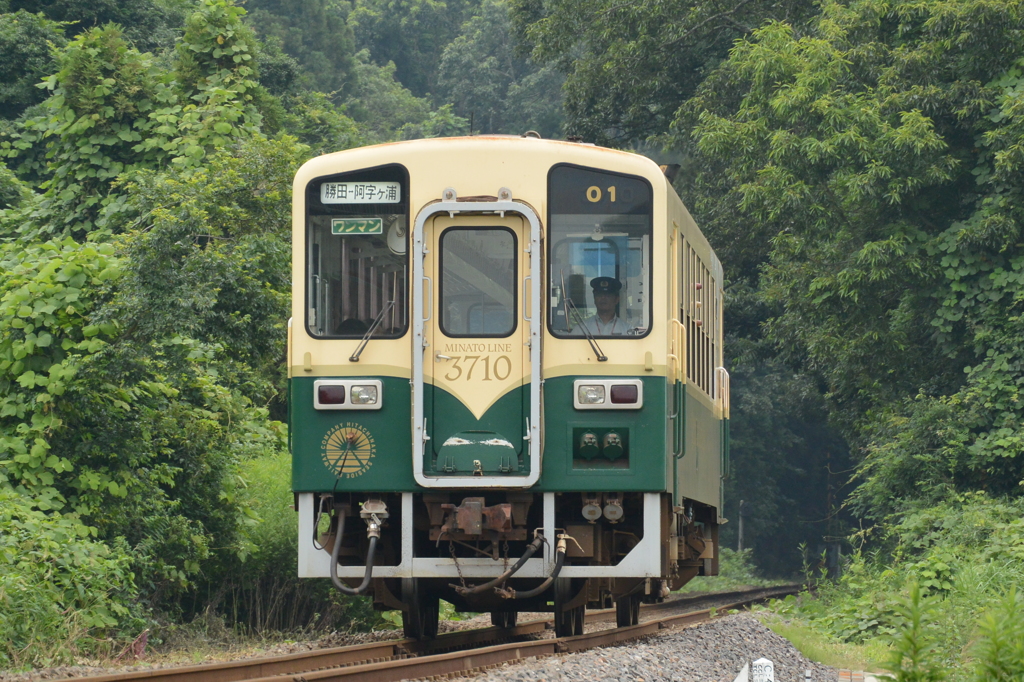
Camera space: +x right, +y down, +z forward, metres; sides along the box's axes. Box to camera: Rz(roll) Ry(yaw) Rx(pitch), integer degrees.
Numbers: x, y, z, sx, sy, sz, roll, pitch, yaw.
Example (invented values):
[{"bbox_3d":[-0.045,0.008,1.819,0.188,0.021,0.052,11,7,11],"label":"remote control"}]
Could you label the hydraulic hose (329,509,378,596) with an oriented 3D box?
[{"bbox_3d":[-1.138,1.518,60.625,0.359,0.632,0.200,0,-2,3],"label":"hydraulic hose"}]

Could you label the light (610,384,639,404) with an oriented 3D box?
[{"bbox_3d":[0.809,0.386,60.596,0.197,0.140,0.070,0,-2,3],"label":"light"}]

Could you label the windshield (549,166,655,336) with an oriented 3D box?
[{"bbox_3d":[0.639,-0.642,60.621,0.747,1.249,0.050,0,-2,3],"label":"windshield"}]

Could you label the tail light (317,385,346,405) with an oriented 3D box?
[{"bbox_3d":[-1.292,0.386,60.692,0.198,0.140,0.070,0,-2,3],"label":"tail light"}]

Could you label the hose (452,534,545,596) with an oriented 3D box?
[{"bbox_3d":[-0.104,1.609,60.525,0.674,0.444,0.200,0,-2,3],"label":"hose"}]

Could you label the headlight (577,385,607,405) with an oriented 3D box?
[{"bbox_3d":[0.576,0.386,60.606,0.197,0.140,0.090,0,-2,3],"label":"headlight"}]

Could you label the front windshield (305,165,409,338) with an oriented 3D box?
[{"bbox_3d":[-1.114,-0.643,60.701,0.748,1.251,0.050,0,-2,3],"label":"front windshield"}]

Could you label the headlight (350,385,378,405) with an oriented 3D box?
[{"bbox_3d":[-1.058,0.386,60.681,0.198,0.140,0.090,0,-2,3],"label":"headlight"}]

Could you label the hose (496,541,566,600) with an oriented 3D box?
[{"bbox_3d":[0.140,1.634,60.513,0.502,0.451,0.200,0,-2,3],"label":"hose"}]

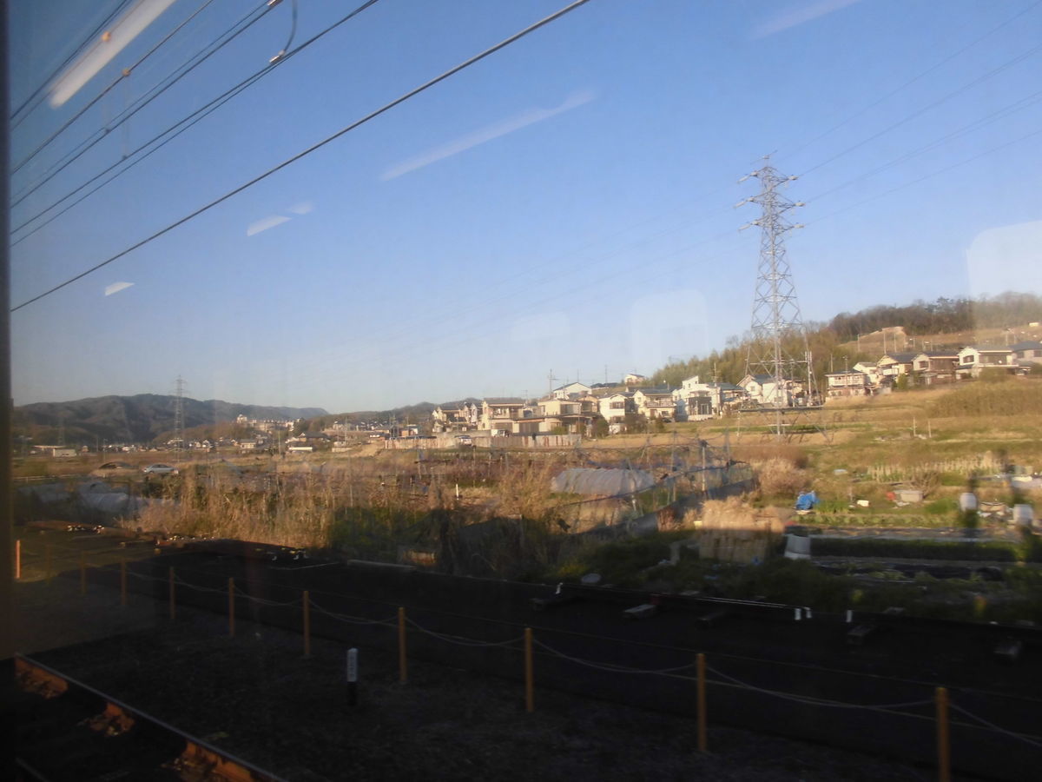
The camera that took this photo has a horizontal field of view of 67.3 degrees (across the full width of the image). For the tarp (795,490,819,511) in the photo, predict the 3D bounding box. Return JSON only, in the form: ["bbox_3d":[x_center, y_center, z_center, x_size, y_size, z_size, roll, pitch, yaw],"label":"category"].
[{"bbox_3d":[12.028,4.632,33.000,0.950,0.820,0.850,-3,-3,15],"label":"tarp"}]

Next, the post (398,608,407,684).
[{"bbox_3d":[-1.499,3.214,9.900,0.080,0.944,0.080,1,-4,-30],"label":"post"}]

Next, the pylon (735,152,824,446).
[{"bbox_3d":[35.039,-12.870,108.000,9.000,39.453,9.000,0,-4,-21],"label":"pylon"}]

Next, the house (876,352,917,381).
[{"bbox_3d":[92.269,-5.379,192.000,7.600,7.009,6.800,-1,-4,-15],"label":"house"}]

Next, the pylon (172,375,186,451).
[{"bbox_3d":[-130.977,9.932,300.000,6.500,31.629,7.500,-5,-5,45],"label":"pylon"}]

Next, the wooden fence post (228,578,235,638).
[{"bbox_3d":[-4.450,3.324,12.039,0.085,0.870,0.085,1,-4,-40],"label":"wooden fence post"}]

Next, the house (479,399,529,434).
[{"bbox_3d":[-3.686,5.410,166.792,8.300,7.500,7.500,-1,-3,-18],"label":"house"}]

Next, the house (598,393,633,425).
[{"bbox_3d":[20.432,4.202,167.797,6.500,7.300,6.800,-3,-3,20],"label":"house"}]

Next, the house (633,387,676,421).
[{"bbox_3d":[31.435,3.070,185.000,8.300,7.444,6.800,-1,-4,-15],"label":"house"}]

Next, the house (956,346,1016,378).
[{"bbox_3d":[101.963,-6.144,171.805,8.900,7.000,6.900,-1,-3,-9],"label":"house"}]

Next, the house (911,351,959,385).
[{"bbox_3d":[92.321,-5.145,174.800,7.600,7.200,6.400,-1,-3,-9],"label":"house"}]

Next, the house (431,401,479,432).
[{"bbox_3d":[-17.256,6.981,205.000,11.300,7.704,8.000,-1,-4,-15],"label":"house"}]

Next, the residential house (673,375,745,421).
[{"bbox_3d":[41.653,1.805,174.000,13.400,9.176,9.000,-1,-4,-15],"label":"residential house"}]

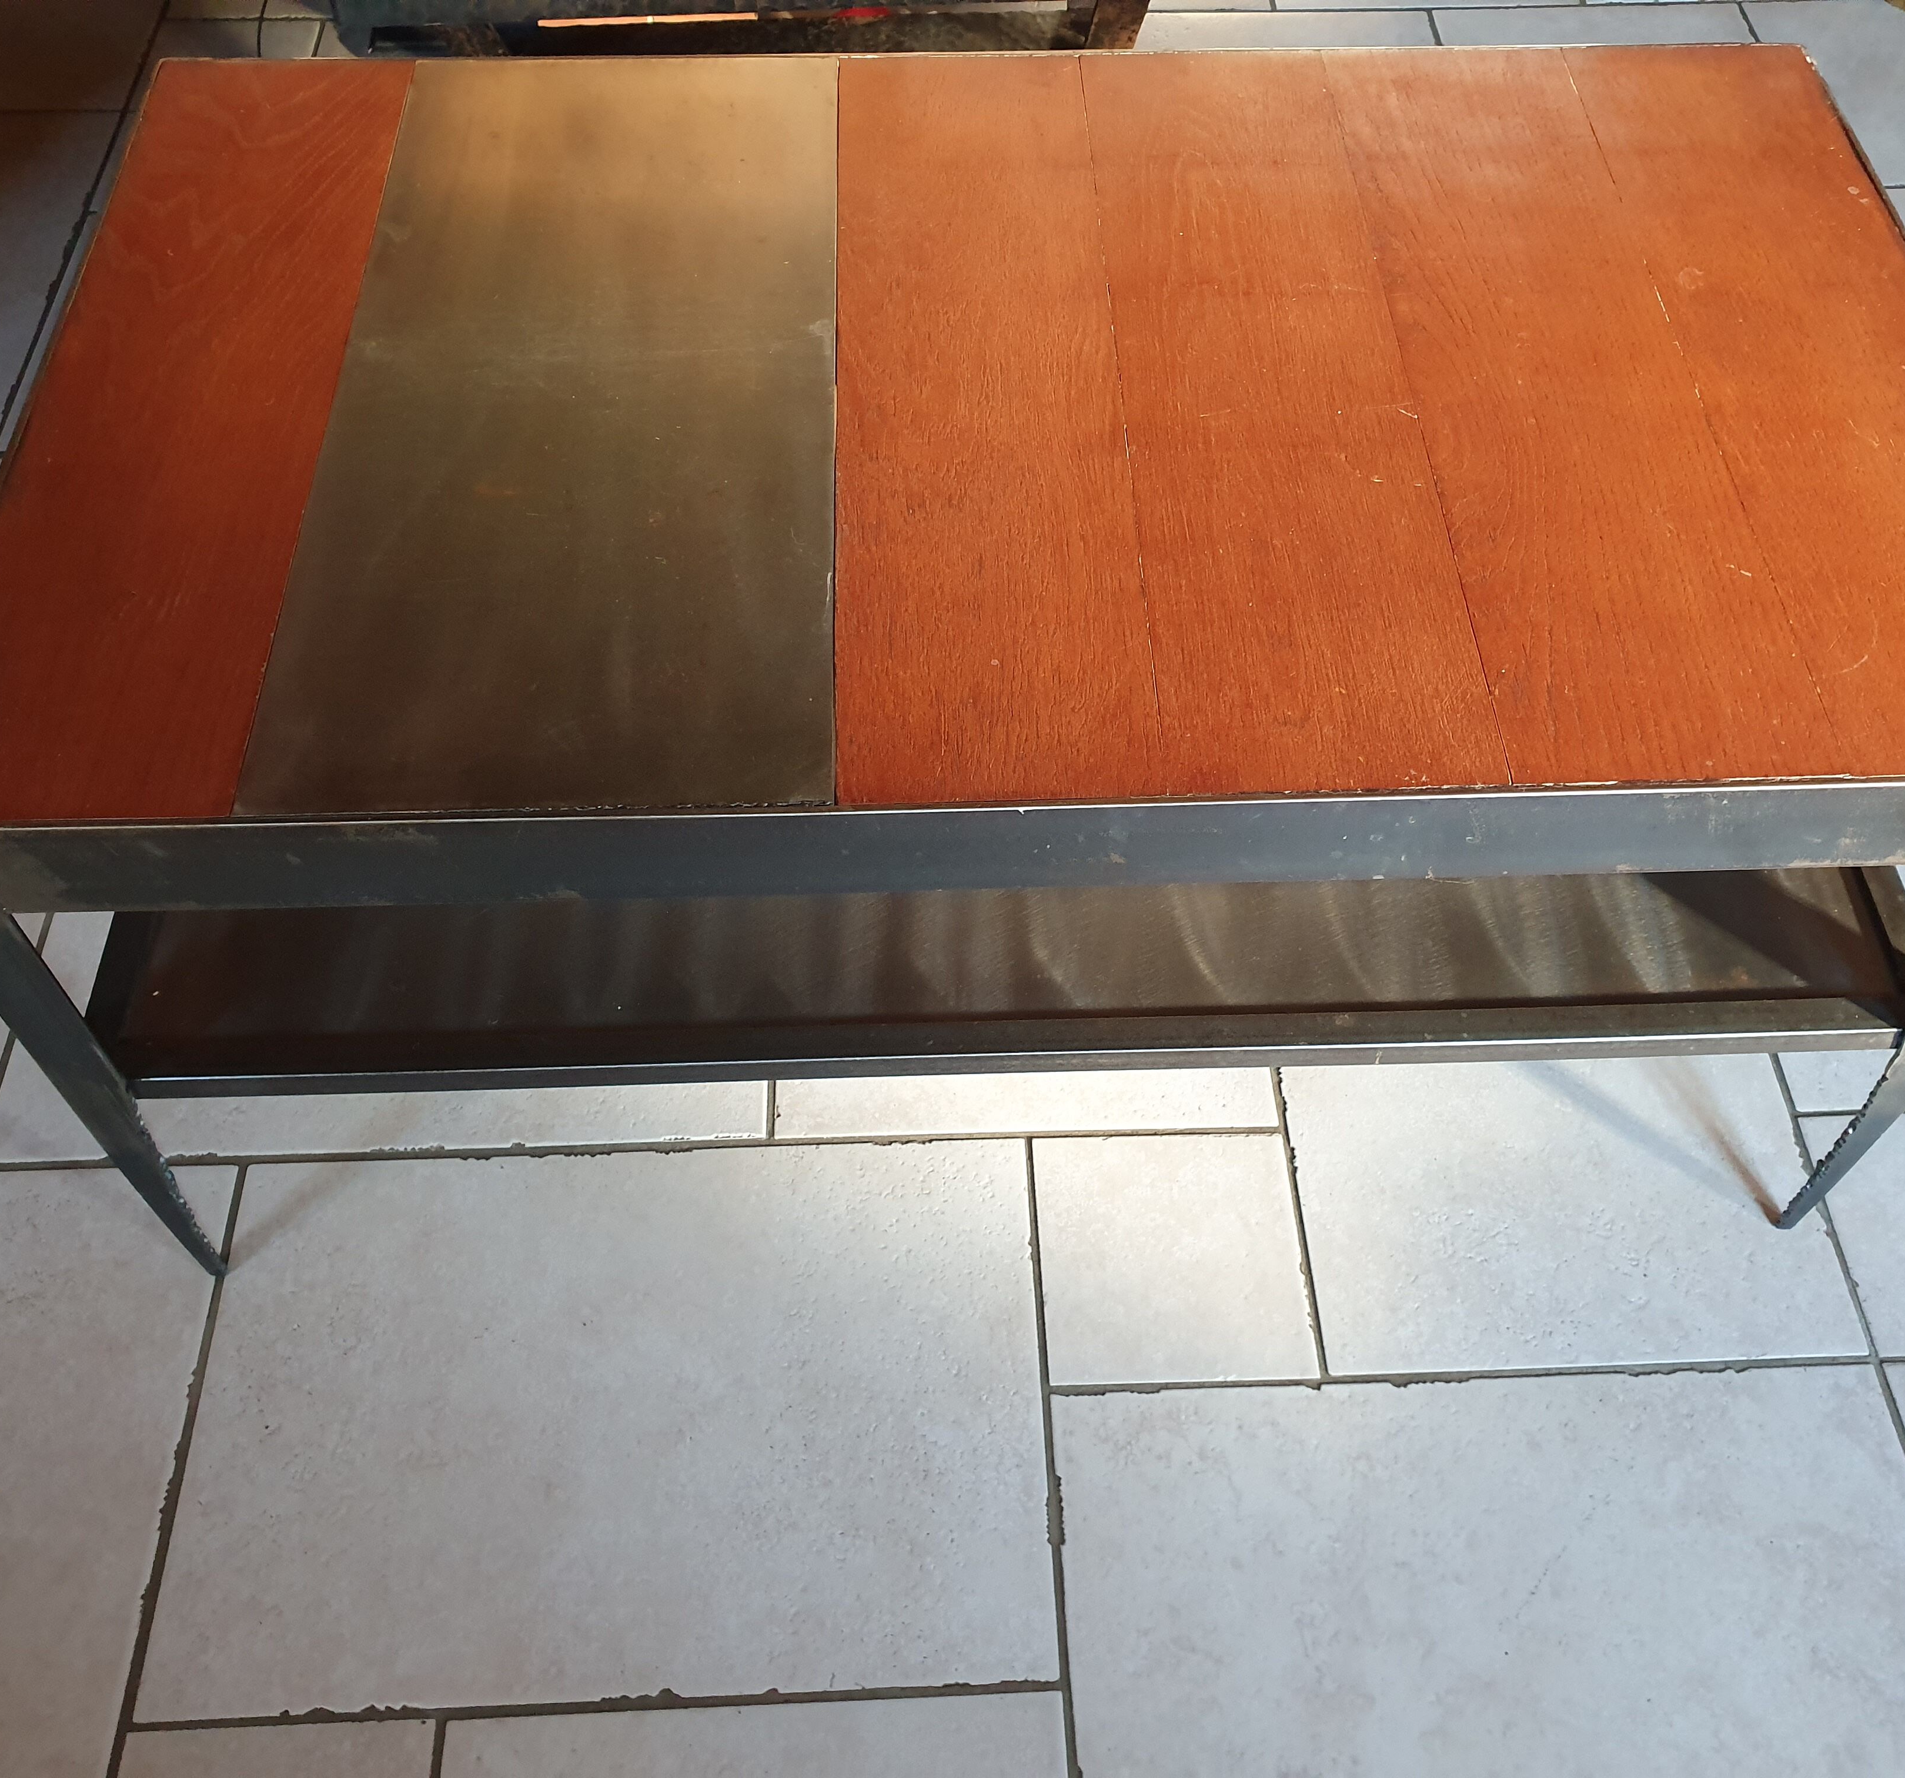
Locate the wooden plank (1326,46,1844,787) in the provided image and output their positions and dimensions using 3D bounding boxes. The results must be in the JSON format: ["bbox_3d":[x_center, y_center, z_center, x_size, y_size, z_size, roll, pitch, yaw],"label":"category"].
[{"bbox_3d":[0.294,-0.263,0.900,0.140,0.020,0.544,-1,55,-1],"label":"wooden plank"}]

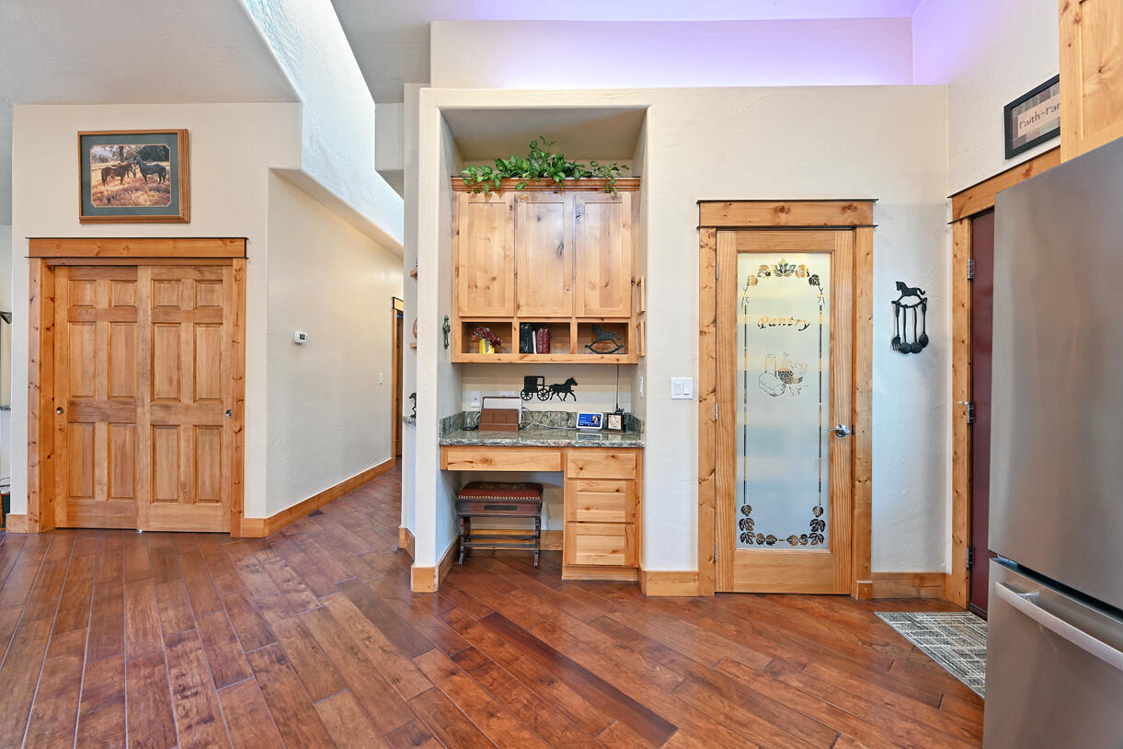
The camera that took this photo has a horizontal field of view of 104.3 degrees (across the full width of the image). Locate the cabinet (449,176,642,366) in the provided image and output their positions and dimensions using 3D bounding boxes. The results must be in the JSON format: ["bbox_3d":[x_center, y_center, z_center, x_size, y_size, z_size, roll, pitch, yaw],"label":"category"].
[{"bbox_3d":[-0.103,-0.654,2.915,1.190,1.170,0.325,0,0,1],"label":"cabinet"}]

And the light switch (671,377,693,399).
[{"bbox_3d":[0.682,0.079,2.457,0.121,0.120,0.015,0,0,2],"label":"light switch"}]

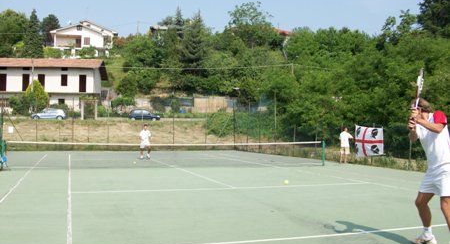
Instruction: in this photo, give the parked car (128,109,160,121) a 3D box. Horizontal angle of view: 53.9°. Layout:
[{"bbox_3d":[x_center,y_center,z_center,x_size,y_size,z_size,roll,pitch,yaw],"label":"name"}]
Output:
[{"bbox_3d":[-9.770,-0.791,53.800,3.850,1.440,1.650,1,-2,-2],"label":"parked car"}]

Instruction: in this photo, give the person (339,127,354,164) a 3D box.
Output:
[{"bbox_3d":[6.045,1.169,22.000,0.750,1.790,0.480,0,-2,30],"label":"person"}]

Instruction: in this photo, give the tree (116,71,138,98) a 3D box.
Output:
[{"bbox_3d":[-14.111,-5.427,64.000,3.200,3.800,3.200,1,-2,0],"label":"tree"}]

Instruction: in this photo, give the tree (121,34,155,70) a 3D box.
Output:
[{"bbox_3d":[-16.435,-13.167,85.000,6.500,6.800,6.500,1,-2,0],"label":"tree"}]

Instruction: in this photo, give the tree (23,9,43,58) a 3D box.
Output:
[{"bbox_3d":[-40.050,-18.100,92.000,4.200,10.600,4.200,1,-2,0],"label":"tree"}]

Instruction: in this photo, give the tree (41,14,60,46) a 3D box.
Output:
[{"bbox_3d":[-41.387,-21.252,105.000,4.700,9.000,4.700,1,-2,0],"label":"tree"}]

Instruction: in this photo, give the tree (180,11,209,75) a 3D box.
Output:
[{"bbox_3d":[-5.380,-13.847,78.000,4.900,11.400,4.900,1,-2,0],"label":"tree"}]

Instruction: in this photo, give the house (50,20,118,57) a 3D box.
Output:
[{"bbox_3d":[-32.524,-18.915,102.000,13.000,8.800,12.000,1,-2,-17],"label":"house"}]

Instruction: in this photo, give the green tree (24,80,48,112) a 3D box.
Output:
[{"bbox_3d":[-24.046,-3.130,56.500,2.900,4.500,2.900,1,-2,0],"label":"green tree"}]

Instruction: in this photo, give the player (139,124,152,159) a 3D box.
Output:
[{"bbox_3d":[-4.322,1.063,24.100,0.660,1.850,0.500,1,-2,-18],"label":"player"}]

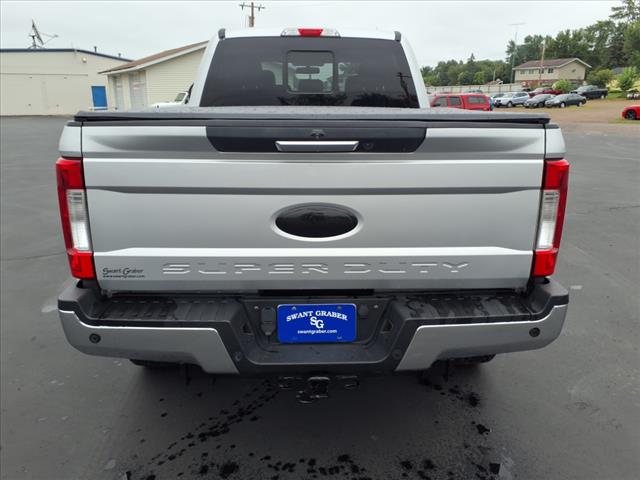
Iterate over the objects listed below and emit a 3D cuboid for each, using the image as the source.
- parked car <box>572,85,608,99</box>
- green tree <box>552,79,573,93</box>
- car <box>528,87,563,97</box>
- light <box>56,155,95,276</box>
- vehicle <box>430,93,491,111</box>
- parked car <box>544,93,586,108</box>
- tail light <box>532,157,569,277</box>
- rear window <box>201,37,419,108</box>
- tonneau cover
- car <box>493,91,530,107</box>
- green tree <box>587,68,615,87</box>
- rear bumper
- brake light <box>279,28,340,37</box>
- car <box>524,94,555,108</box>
[{"bbox_3d":[36.940,-20.240,68.500,5.600,1.880,1.980,-6,17,-20],"label":"parked car"},{"bbox_3d":[41.777,-26.358,86.000,3.500,2.600,3.300,7,18,24],"label":"green tree"},{"bbox_3d":[32.115,-20.808,71.000,4.950,1.600,1.800,-7,18,-24],"label":"car"},{"bbox_3d":[-0.923,-0.080,1.947,0.125,0.485,0.170,0,16,-2],"label":"light"},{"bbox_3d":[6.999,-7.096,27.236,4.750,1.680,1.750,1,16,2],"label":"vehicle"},{"bbox_3d":[28.640,-16.127,58.000,4.750,1.460,1.800,-7,18,-23],"label":"parked car"},{"bbox_3d":[0.919,-0.095,2.066,0.105,0.475,0.150,0,16,-1],"label":"tail light"},{"bbox_3d":[-0.077,-1.271,3.847,1.660,0.540,0.090,0,4,-2],"label":"rear window"},{"bbox_3d":[-0.042,-0.725,2.809,1.690,0.055,2.080,0,16,-2],"label":"tonneau cover"},{"bbox_3d":[22.582,-16.441,58.500,4.550,1.680,1.830,-5,17,-19],"label":"car"},{"bbox_3d":[54.504,-30.993,97.000,5.400,4.700,5.000,8,18,27],"label":"green tree"},{"bbox_3d":[-0.014,0.316,2.020,1.950,0.290,0.380,0,16,-2],"label":"rear bumper"},{"bbox_3d":[-0.072,-1.669,4.024,0.475,0.068,0.080,0,16,-1],"label":"brake light"},{"bbox_3d":[26.096,-16.346,59.000,4.600,1.470,1.780,-13,20,-37],"label":"car"}]

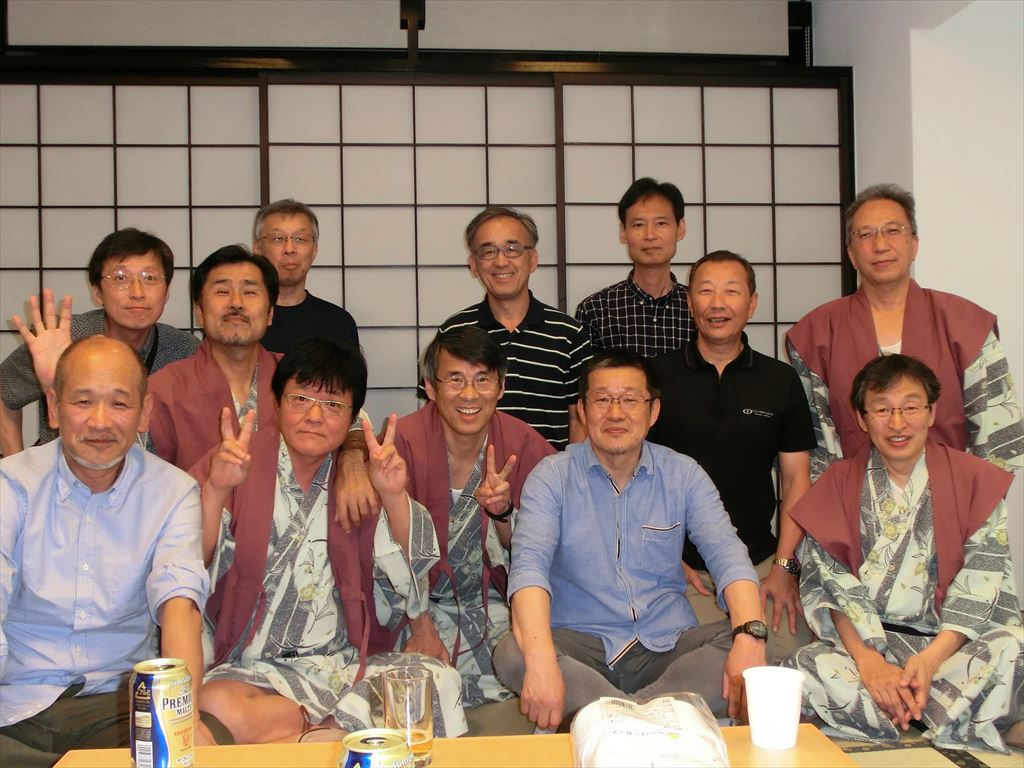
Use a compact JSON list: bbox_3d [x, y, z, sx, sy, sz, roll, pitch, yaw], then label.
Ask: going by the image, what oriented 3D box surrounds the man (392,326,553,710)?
[{"bbox_3d":[-0.105,0.318,2.880,0.540,0.890,0.640,-1,0,-2],"label":"man"}]

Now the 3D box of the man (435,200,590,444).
[{"bbox_3d":[-0.012,0.145,3.360,0.480,1.240,0.550,-1,0,0],"label":"man"}]

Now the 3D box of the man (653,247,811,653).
[{"bbox_3d":[0.505,0.214,2.980,0.500,1.080,0.650,-1,0,7],"label":"man"}]

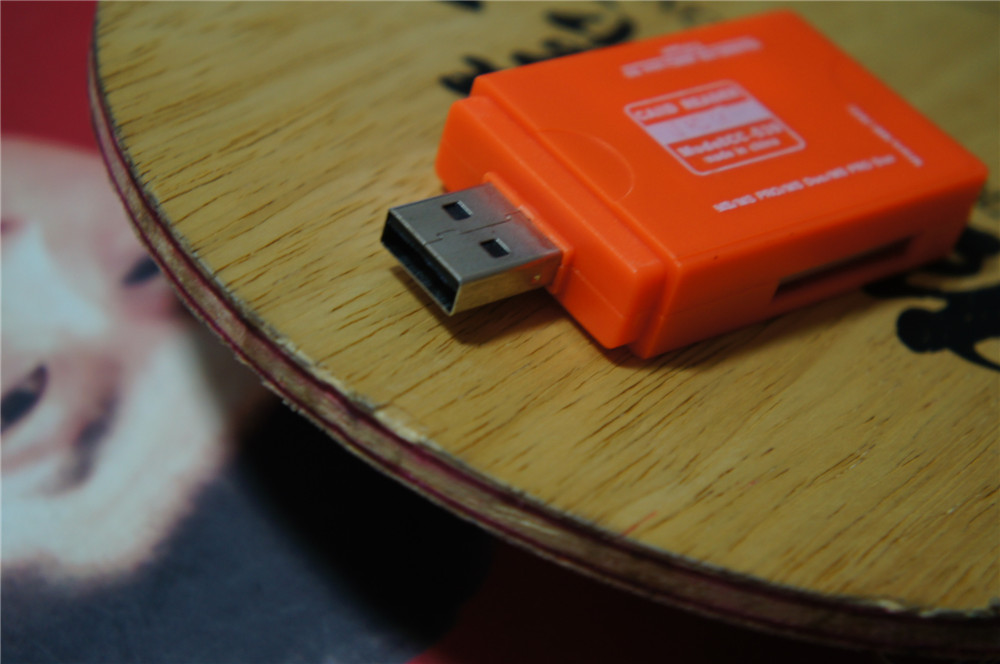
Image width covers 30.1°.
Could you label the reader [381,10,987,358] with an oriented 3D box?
[{"bbox_3d":[0.018,-0.016,0.200,0.065,0.012,0.033,-17,50,-36],"label":"reader"}]

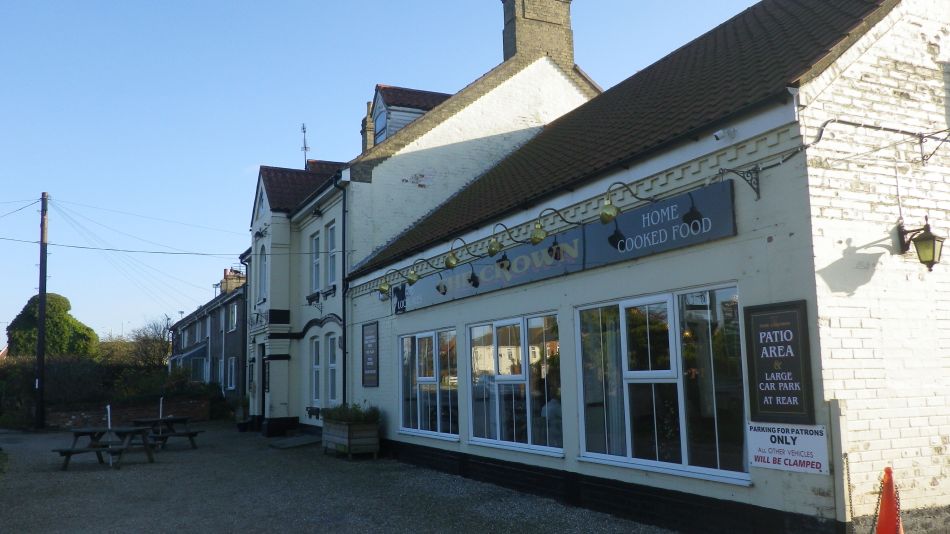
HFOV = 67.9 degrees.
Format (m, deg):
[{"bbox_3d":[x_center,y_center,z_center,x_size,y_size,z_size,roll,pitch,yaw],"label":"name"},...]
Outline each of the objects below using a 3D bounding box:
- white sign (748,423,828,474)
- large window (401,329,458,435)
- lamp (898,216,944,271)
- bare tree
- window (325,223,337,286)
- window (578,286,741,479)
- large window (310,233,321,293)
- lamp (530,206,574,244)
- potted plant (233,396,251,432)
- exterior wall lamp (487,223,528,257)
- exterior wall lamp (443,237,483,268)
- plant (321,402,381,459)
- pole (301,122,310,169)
[{"bbox_3d":[2.370,1.373,5.382,0.020,0.342,0.670,3,-10,-28],"label":"white sign"},{"bbox_3d":[-0.776,1.937,11.861,0.100,1.727,2.343,3,-10,-28],"label":"large window"},{"bbox_3d":[3.539,-0.174,5.568,0.250,0.450,0.350,3,-10,-25],"label":"lamp"},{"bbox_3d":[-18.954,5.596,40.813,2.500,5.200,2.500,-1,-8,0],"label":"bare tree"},{"bbox_3d":[-3.224,-0.251,15.973,0.140,1.520,0.840,3,-10,-28],"label":"window"},{"bbox_3d":[1.786,1.133,7.126,0.100,1.732,2.391,3,-10,-28],"label":"window"},{"bbox_3d":[-4.115,-0.126,18.396,0.120,1.507,0.857,3,-10,-28],"label":"large window"},{"bbox_3d":[0.895,-0.440,7.693,0.580,0.400,0.200,3,-10,-28],"label":"lamp"},{"bbox_3d":[-7.252,4.583,21.950,0.500,1.100,0.550,3,-10,-28],"label":"potted plant"},{"bbox_3d":[0.421,-0.322,8.612,0.560,0.400,0.200,3,-10,-28],"label":"exterior wall lamp"},{"bbox_3d":[-0.147,-0.187,9.684,0.550,0.400,0.200,3,-10,-28],"label":"exterior wall lamp"},{"bbox_3d":[-2.254,2.965,12.779,0.570,0.880,1.300,4,-10,-32],"label":"plant"},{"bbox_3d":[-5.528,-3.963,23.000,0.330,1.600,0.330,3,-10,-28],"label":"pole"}]

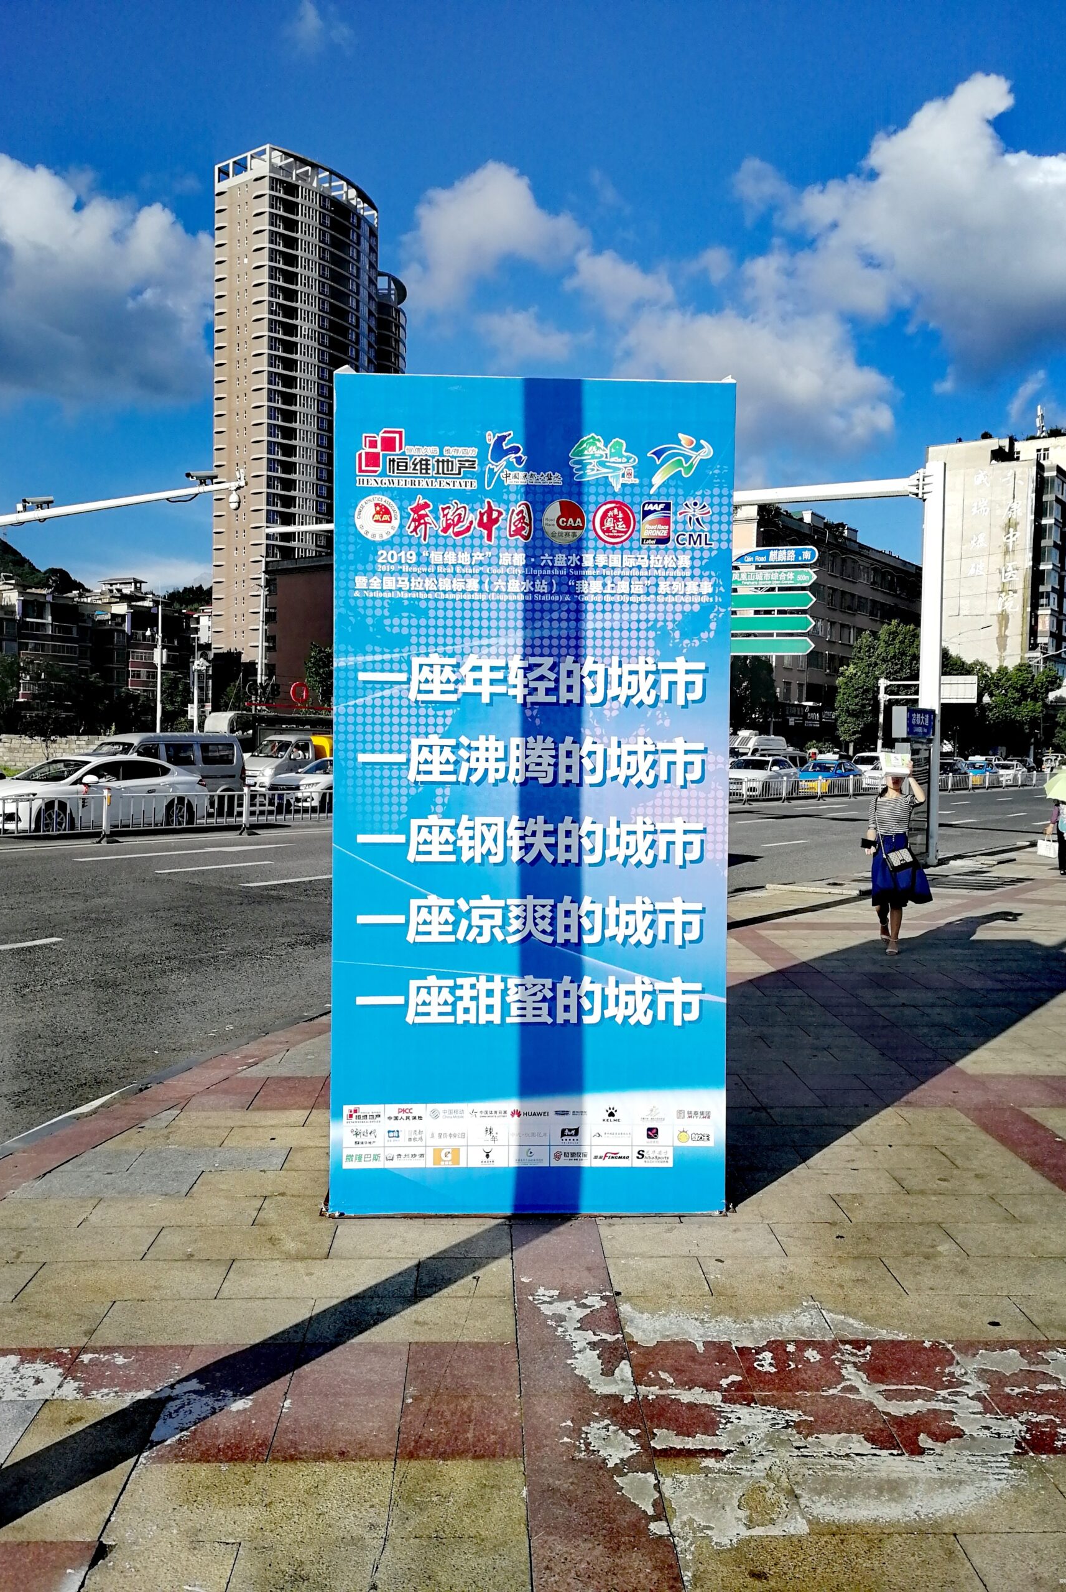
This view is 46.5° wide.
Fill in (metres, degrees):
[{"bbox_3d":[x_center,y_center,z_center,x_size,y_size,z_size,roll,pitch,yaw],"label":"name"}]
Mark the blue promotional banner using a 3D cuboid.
[{"bbox_3d":[0.002,0.001,5.232,1.455,3.040,1.430,1,2,0],"label":"blue promotional banner"}]

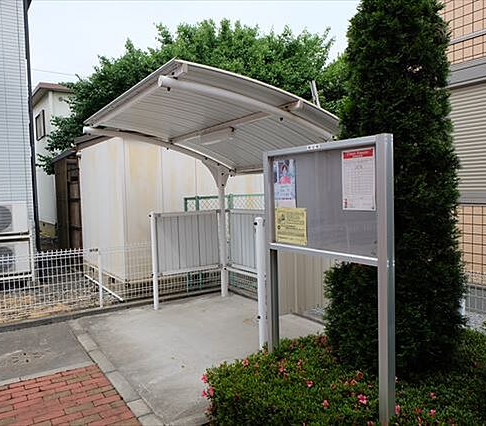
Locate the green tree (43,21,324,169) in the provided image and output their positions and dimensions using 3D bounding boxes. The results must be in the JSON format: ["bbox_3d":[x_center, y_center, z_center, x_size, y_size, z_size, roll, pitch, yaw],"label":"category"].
[{"bbox_3d":[-1.753,-2.457,13.000,8.700,6.800,7.000,-2,3,-7],"label":"green tree"}]

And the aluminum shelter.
[{"bbox_3d":[-0.315,0.070,4.712,2.140,2.430,2.820,-3,3,-33],"label":"aluminum shelter"}]

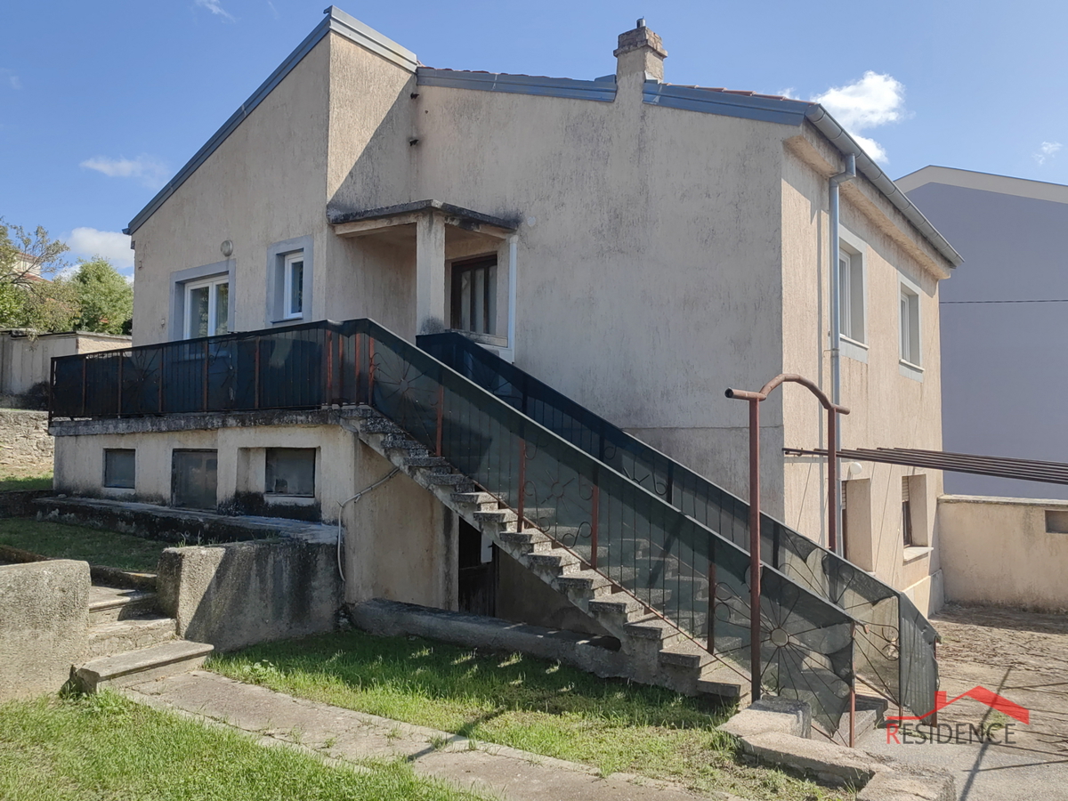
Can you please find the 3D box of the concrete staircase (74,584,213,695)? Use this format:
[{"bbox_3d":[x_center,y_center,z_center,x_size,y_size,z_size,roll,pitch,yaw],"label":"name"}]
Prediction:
[{"bbox_3d":[-3.427,1.955,6.875,1.118,0.546,1.047,-2,-3,36],"label":"concrete staircase"}]

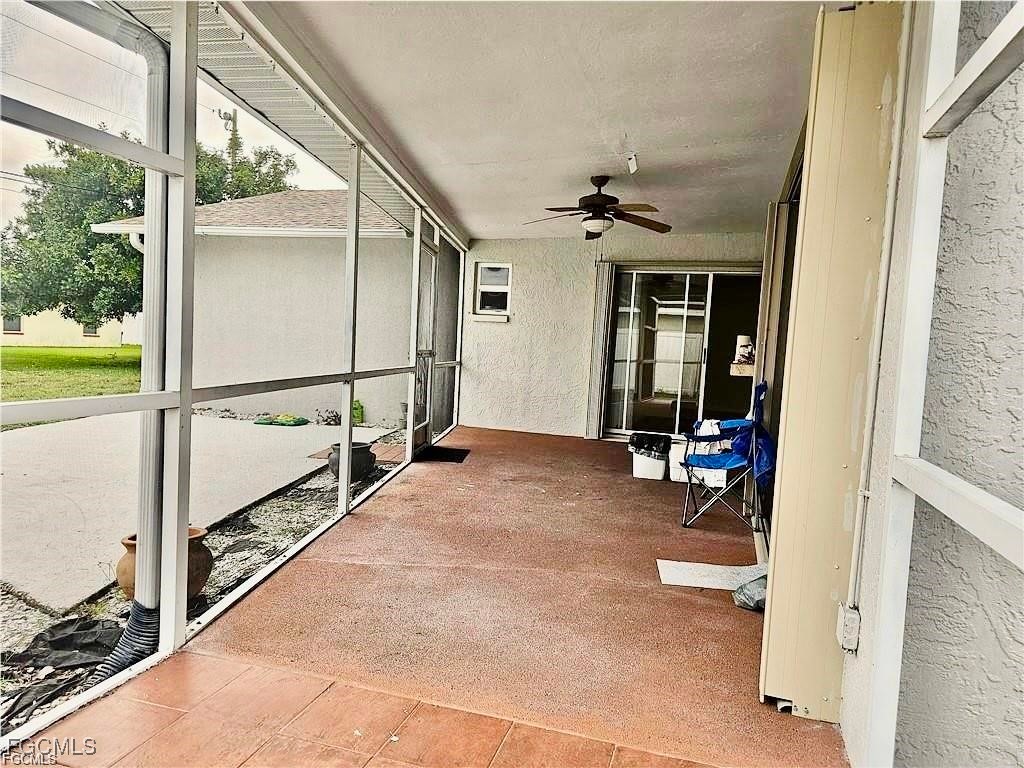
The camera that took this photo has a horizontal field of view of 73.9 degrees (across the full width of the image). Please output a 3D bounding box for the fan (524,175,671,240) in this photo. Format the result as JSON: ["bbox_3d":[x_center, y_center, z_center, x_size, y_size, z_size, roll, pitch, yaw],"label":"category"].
[{"bbox_3d":[0.680,-1.398,5.311,1.240,0.440,1.240,4,4,18],"label":"fan"}]

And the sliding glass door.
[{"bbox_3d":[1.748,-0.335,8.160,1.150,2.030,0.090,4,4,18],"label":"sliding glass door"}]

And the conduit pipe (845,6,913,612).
[{"bbox_3d":[1.085,-0.236,2.005,0.035,1.870,0.035,4,4,18],"label":"conduit pipe"}]

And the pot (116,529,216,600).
[{"bbox_3d":[-1.612,0.835,3.181,0.445,0.310,0.445,3,4,0],"label":"pot"}]

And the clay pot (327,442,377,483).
[{"bbox_3d":[-1.364,0.668,5.848,0.405,0.290,0.405,3,4,0],"label":"clay pot"}]

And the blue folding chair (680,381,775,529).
[{"bbox_3d":[1.483,0.469,4.660,0.610,1.000,0.730,4,4,18],"label":"blue folding chair"}]

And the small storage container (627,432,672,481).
[{"bbox_3d":[1.243,0.648,6.188,0.380,0.410,0.310,4,4,18],"label":"small storage container"}]

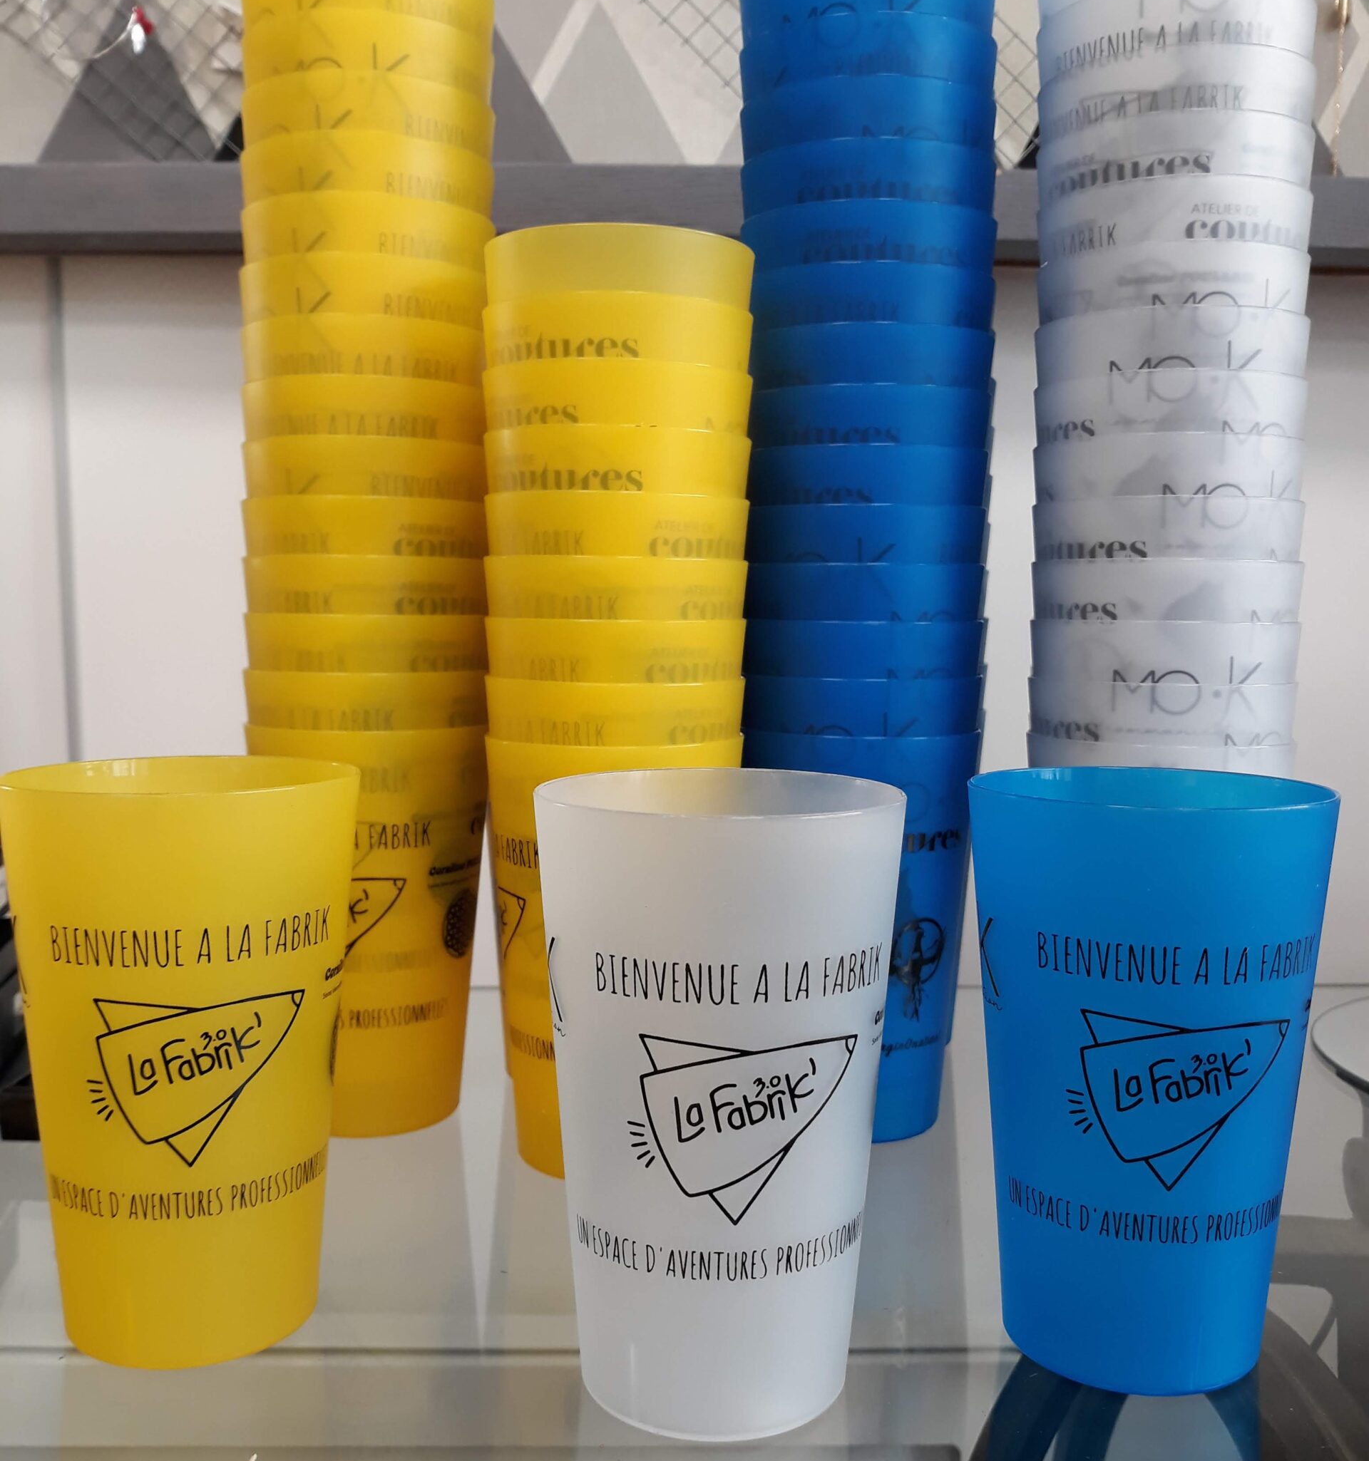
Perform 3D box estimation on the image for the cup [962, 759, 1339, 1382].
[{"bbox_3d":[0.098,0.072,0.310,0.075,0.121,0.075,1,5,2],"label":"cup"}]

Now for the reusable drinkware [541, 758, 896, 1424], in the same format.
[{"bbox_3d":[0.007,0.073,0.293,0.075,0.121,0.075,1,5,0],"label":"reusable drinkware"}]

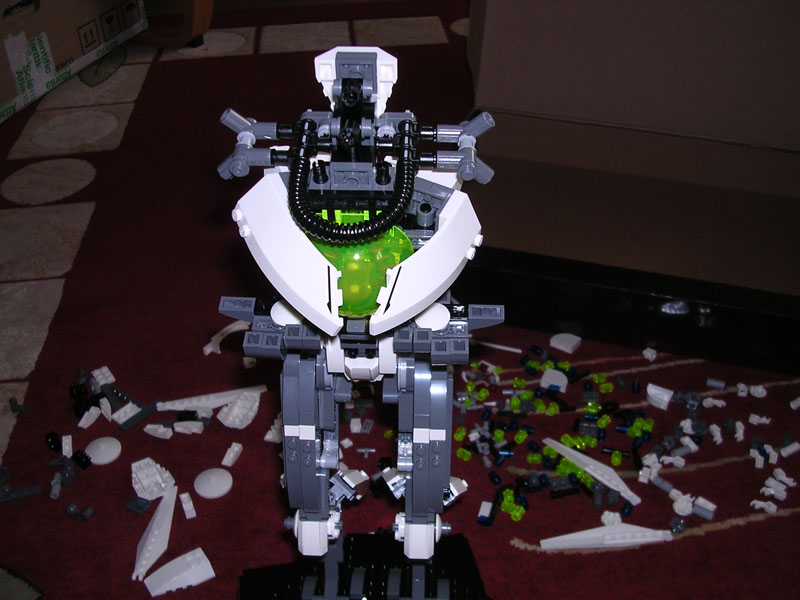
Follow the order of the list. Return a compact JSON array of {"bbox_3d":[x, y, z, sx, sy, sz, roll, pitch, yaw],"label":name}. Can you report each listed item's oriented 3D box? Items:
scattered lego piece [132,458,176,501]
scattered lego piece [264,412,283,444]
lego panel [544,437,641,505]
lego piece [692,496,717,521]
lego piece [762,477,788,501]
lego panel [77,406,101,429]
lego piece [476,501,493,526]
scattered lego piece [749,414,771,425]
[{"bbox_3d":[-0.202,0.147,0.723,0.032,0.014,0.043,-21,40,-24],"label":"scattered lego piece"},{"bbox_3d":[-0.104,0.114,0.777,0.028,0.010,0.026,8,39,12],"label":"scattered lego piece"},{"bbox_3d":[0.159,0.140,0.725,0.017,0.009,0.094,-31,46,-32],"label":"lego panel"},{"bbox_3d":[0.238,0.163,0.686,0.016,0.009,0.015,25,44,31],"label":"lego piece"},{"bbox_3d":[0.299,0.150,0.700,0.019,0.008,0.017,16,40,22],"label":"lego piece"},{"bbox_3d":[-0.282,0.107,0.797,0.009,0.008,0.025,8,39,13],"label":"lego panel"},{"bbox_3d":[0.068,0.170,0.697,0.008,0.011,0.016,9,39,14],"label":"lego piece"},{"bbox_3d":[0.321,0.106,0.782,0.019,0.006,0.008,4,33,7],"label":"scattered lego piece"}]

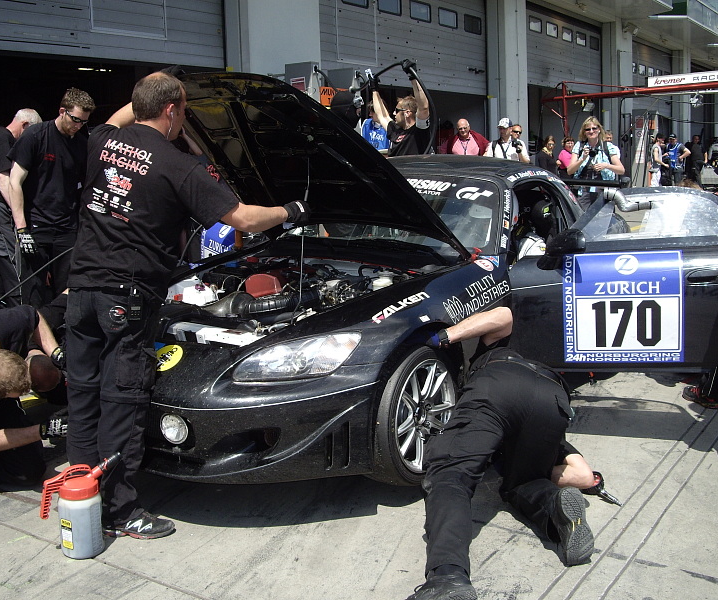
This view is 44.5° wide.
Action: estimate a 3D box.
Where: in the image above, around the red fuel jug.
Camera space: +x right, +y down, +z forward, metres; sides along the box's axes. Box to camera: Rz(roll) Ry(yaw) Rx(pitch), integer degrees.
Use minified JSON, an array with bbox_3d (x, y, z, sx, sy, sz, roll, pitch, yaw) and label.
[{"bbox_3d":[-1.058,0.784,3.313,0.300,0.360,0.165,-3,10,-5],"label":"red fuel jug"}]

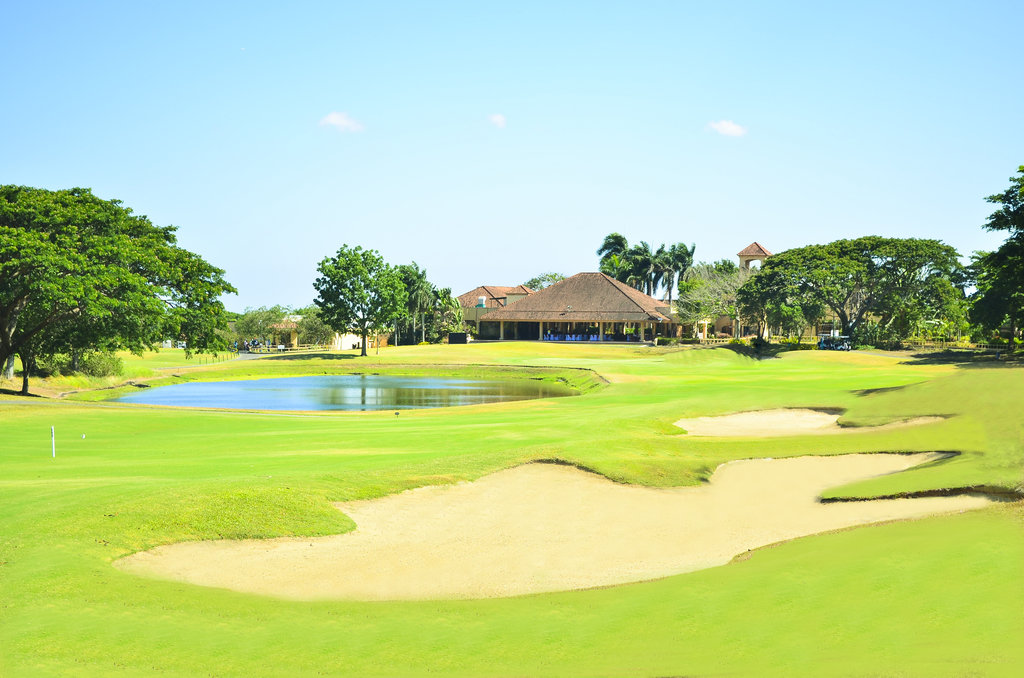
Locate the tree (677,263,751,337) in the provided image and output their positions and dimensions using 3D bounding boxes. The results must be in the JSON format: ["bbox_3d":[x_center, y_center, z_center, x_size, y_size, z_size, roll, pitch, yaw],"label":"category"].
[{"bbox_3d":[26.680,-5.100,248.000,9.800,10.060,9.200,0,0,0],"label":"tree"}]

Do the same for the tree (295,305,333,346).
[{"bbox_3d":[-27.200,-1.650,258.000,5.780,5.650,5.500,0,0,0],"label":"tree"}]

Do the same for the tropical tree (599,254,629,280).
[{"bbox_3d":[16.440,-6.690,302.000,5.320,14.510,5.200,0,0,0],"label":"tropical tree"}]

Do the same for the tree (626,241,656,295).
[{"bbox_3d":[20.800,-7.660,302.000,5.320,16.440,5.200,0,0,0],"label":"tree"}]

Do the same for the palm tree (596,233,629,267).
[{"bbox_3d":[16.340,-8.330,303.000,5.340,17.790,5.200,0,0,0],"label":"palm tree"}]

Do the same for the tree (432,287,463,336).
[{"bbox_3d":[-8.850,-3.430,257.000,4.120,7.550,4.100,0,0,0],"label":"tree"}]

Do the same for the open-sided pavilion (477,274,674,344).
[{"bbox_3d":[10.830,-4.650,276.000,26.000,10.290,21.500,0,0,14],"label":"open-sided pavilion"}]

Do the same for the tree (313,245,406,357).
[{"bbox_3d":[-18.600,-4.730,230.000,11.540,13.750,11.200,0,0,0],"label":"tree"}]

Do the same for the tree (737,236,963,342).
[{"bbox_3d":[41.800,-6.010,232.000,27.990,13.380,24.000,0,0,0],"label":"tree"}]

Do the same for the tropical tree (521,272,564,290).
[{"bbox_3d":[5.510,-5.180,308.000,7.560,11.510,7.500,0,0,0],"label":"tropical tree"}]

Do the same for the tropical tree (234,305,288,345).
[{"bbox_3d":[-34.640,-1.800,259.000,7.470,5.950,7.000,0,0,0],"label":"tropical tree"}]

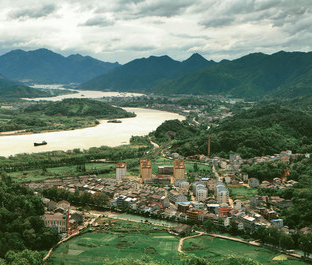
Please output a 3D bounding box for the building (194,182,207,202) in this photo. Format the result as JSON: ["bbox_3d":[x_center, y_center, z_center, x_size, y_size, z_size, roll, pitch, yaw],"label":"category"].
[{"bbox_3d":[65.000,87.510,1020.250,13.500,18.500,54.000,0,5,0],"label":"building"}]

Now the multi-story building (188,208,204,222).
[{"bbox_3d":[50.000,103.050,867.010,14.500,12.000,13.000,4,6,42],"label":"multi-story building"}]

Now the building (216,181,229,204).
[{"bbox_3d":[95.000,88.130,1006.260,14.500,19.500,60.000,0,5,0],"label":"building"}]

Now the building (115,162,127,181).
[{"bbox_3d":[-59.500,67.120,1193.180,17.000,31.500,15.000,0,5,-4],"label":"building"}]

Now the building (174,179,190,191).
[{"bbox_3d":[41.000,82.380,1106.120,16.000,15.000,27.000,-1,5,-13],"label":"building"}]

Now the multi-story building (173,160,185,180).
[{"bbox_3d":[38.000,65.110,1187.000,18.500,36.500,17.000,0,5,-2],"label":"multi-story building"}]

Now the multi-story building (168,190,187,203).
[{"bbox_3d":[30.000,91.710,1008.550,14.500,12.000,38.000,-1,5,-15],"label":"multi-story building"}]

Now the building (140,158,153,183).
[{"bbox_3d":[-16.000,64.120,1186.920,18.500,38.500,17.000,0,5,-4],"label":"building"}]

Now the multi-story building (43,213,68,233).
[{"bbox_3d":[-115.500,105.270,808.000,25.500,17.000,14.000,0,5,3],"label":"multi-story building"}]

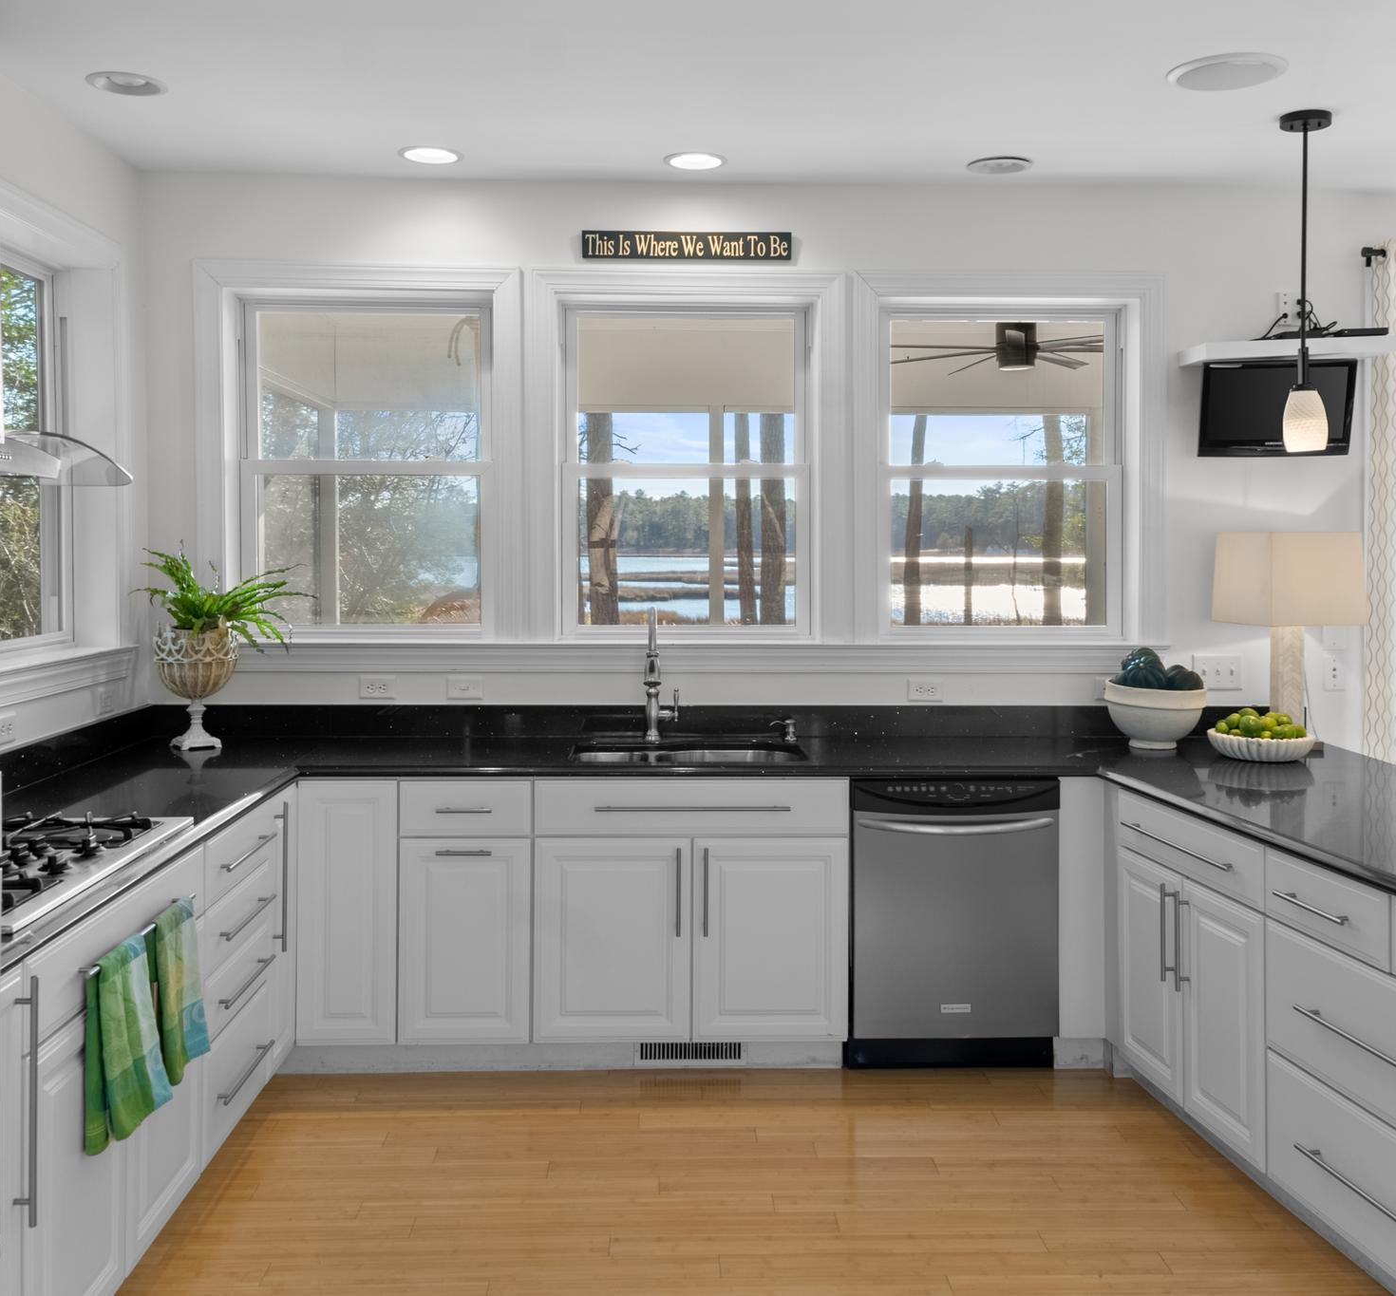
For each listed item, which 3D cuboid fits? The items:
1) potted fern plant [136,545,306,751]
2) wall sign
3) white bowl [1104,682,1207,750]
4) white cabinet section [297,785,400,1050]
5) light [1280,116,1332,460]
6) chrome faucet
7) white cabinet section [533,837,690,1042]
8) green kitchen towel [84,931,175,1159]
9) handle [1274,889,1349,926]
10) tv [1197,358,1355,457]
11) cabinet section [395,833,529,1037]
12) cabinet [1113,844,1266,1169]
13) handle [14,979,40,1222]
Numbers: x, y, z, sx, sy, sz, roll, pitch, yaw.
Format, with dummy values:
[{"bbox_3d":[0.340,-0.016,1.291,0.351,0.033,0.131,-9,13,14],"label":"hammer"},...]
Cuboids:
[{"bbox_3d":[-1.475,0.000,4.190,0.520,0.630,0.450,0,3,-2],"label":"potted fern plant"},{"bbox_3d":[-0.037,-1.325,4.445,0.700,0.090,0.020,0,3,-2],"label":"wall sign"},{"bbox_3d":[1.436,0.215,4.240,0.320,0.195,0.320,0,2,0],"label":"white bowl"},{"bbox_3d":[-1.015,0.747,4.160,0.305,0.765,0.560,0,3,-2],"label":"white cabinet section"},{"bbox_3d":[1.700,-1.018,3.770,0.145,0.945,0.145,0,1,-10],"label":"light"},{"bbox_3d":[-0.113,0.084,4.260,0.117,0.430,0.260,0,2,-3],"label":"chrome faucet"},{"bbox_3d":[-0.256,0.831,4.185,0.455,0.590,0.560,0,3,-2],"label":"white cabinet section"},{"bbox_3d":[-1.042,0.726,2.470,0.065,0.315,0.330,0,2,-3],"label":"green kitchen towel"},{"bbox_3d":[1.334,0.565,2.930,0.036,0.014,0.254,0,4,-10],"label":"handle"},{"bbox_3d":[1.846,-0.762,4.300,0.456,0.300,0.060,2,10,13],"label":"tv"},{"bbox_3d":[-0.678,0.830,4.170,0.385,0.590,0.560,0,3,-2],"label":"cabinet section"},{"bbox_3d":[1.535,0.890,3.530,0.570,0.615,0.690,-1,3,-10],"label":"cabinet"},{"bbox_3d":[-1.055,0.712,2.119,0.037,0.400,0.012,0,2,-3],"label":"handle"}]

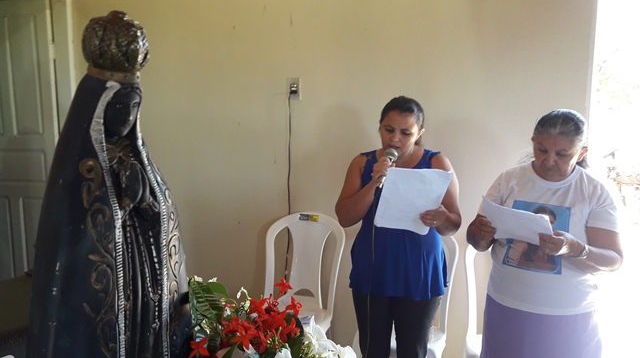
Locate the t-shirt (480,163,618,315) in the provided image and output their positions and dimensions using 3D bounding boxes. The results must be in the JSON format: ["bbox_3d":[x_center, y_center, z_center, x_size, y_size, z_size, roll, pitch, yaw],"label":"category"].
[{"bbox_3d":[0.768,0.180,1.740,0.430,0.500,0.300,3,9,24],"label":"t-shirt"}]

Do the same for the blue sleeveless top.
[{"bbox_3d":[0.304,0.159,1.980,0.375,0.560,0.270,2,9,18],"label":"blue sleeveless top"}]

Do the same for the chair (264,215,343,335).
[{"bbox_3d":[-0.163,0.665,2.621,0.450,0.900,0.510,3,9,23],"label":"chair"}]

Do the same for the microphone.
[{"bbox_3d":[0.241,-0.038,1.860,0.053,0.165,0.053,10,-26,17],"label":"microphone"}]

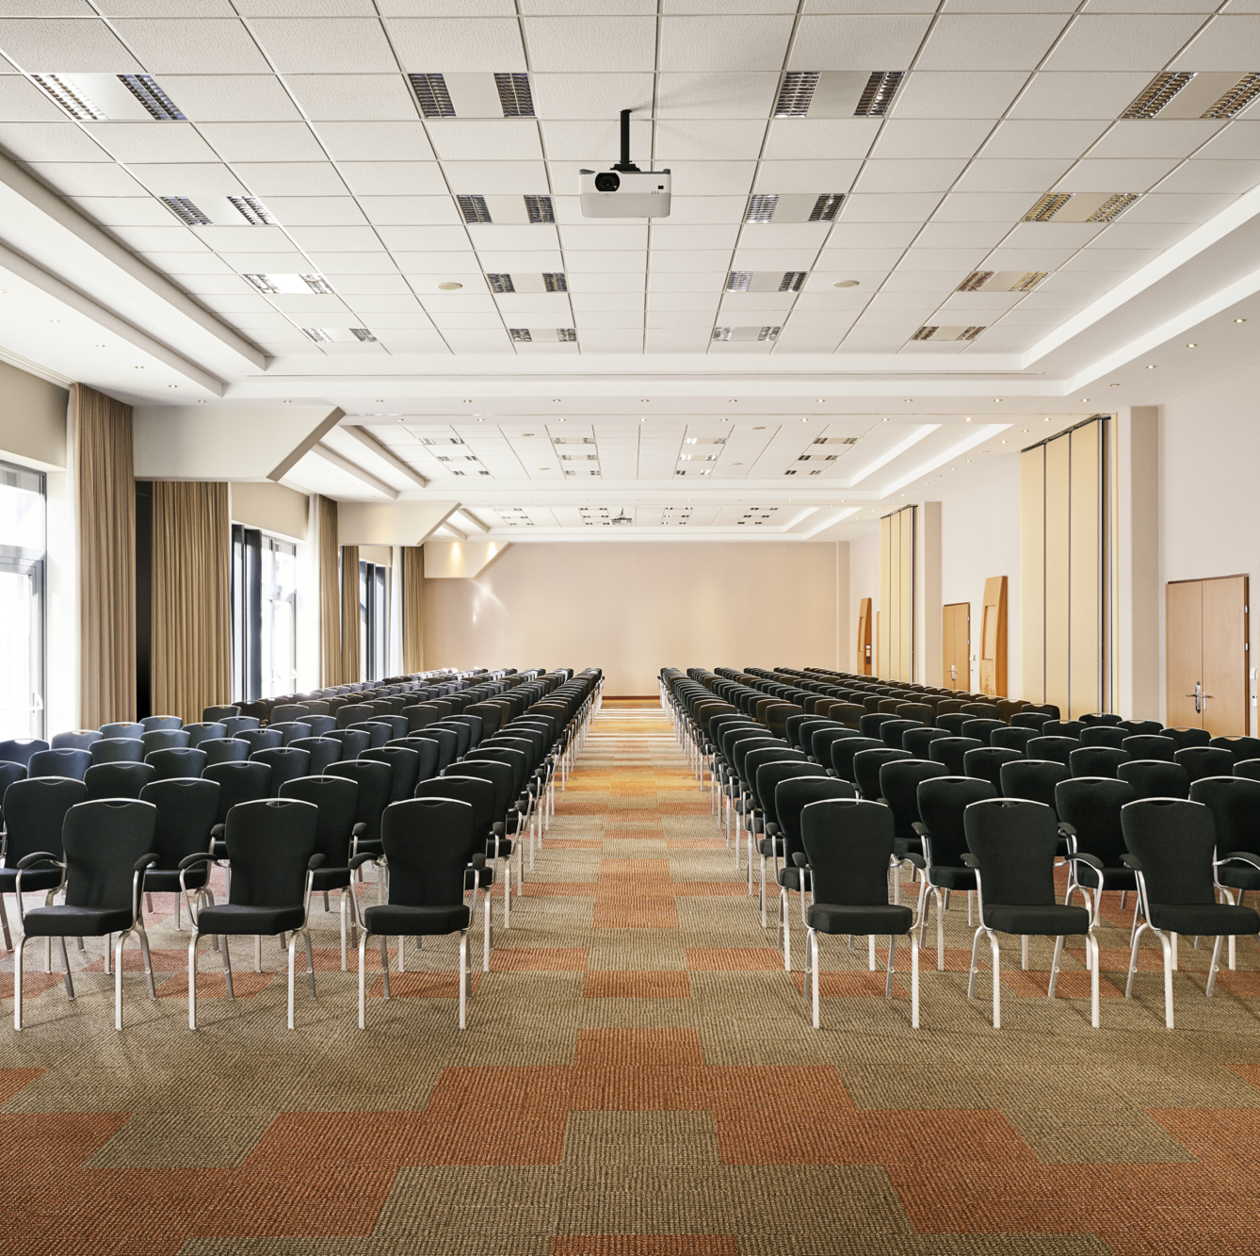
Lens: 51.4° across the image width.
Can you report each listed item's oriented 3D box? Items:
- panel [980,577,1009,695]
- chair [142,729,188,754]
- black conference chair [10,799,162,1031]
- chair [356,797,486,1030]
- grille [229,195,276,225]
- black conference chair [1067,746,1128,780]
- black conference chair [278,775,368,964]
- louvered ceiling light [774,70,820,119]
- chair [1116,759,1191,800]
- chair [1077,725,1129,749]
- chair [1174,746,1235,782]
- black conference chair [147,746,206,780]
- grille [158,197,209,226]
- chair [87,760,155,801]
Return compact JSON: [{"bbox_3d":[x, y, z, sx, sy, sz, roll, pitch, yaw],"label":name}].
[{"bbox_3d":[5.800,0.528,20.816,0.170,2.640,0.970,0,-1,0],"label":"panel"},{"bbox_3d":[-3.817,1.275,10.537,0.580,0.905,0.570,0,-1,0],"label":"chair"},{"bbox_3d":[-2.415,1.268,5.891,0.580,0.925,0.570,0,0,0],"label":"black conference chair"},{"bbox_3d":[-0.900,1.224,5.710,0.580,0.905,0.570,0,-1,0],"label":"chair"},{"bbox_3d":[-2.425,-2.695,8.421,0.170,0.050,0.542,0,0,0],"label":"grille"},{"bbox_3d":[3.198,1.257,8.649,0.580,0.913,0.585,0,0,0],"label":"black conference chair"},{"bbox_3d":[-1.665,1.259,6.761,0.575,0.923,0.570,0,-1,0],"label":"black conference chair"},{"bbox_3d":[0.853,-2.735,6.660,0.170,0.060,0.570,0,0,0],"label":"louvered ceiling light"},{"bbox_3d":[3.160,1.234,7.635,0.580,0.905,0.570,0,-1,0],"label":"chair"},{"bbox_3d":[3.934,1.267,10.553,0.580,0.913,0.585,0,0,0],"label":"chair"},{"bbox_3d":[3.941,1.277,8.660,0.575,0.923,0.570,0,-1,0],"label":"chair"},{"bbox_3d":[-3.098,1.277,8.672,0.575,0.923,0.570,0,-1,0],"label":"black conference chair"},{"bbox_3d":[-2.844,-2.693,8.421,0.170,0.050,0.542,0,0,0],"label":"grille"},{"bbox_3d":[-3.050,1.246,7.642,0.580,0.905,0.570,0,-1,0],"label":"chair"}]

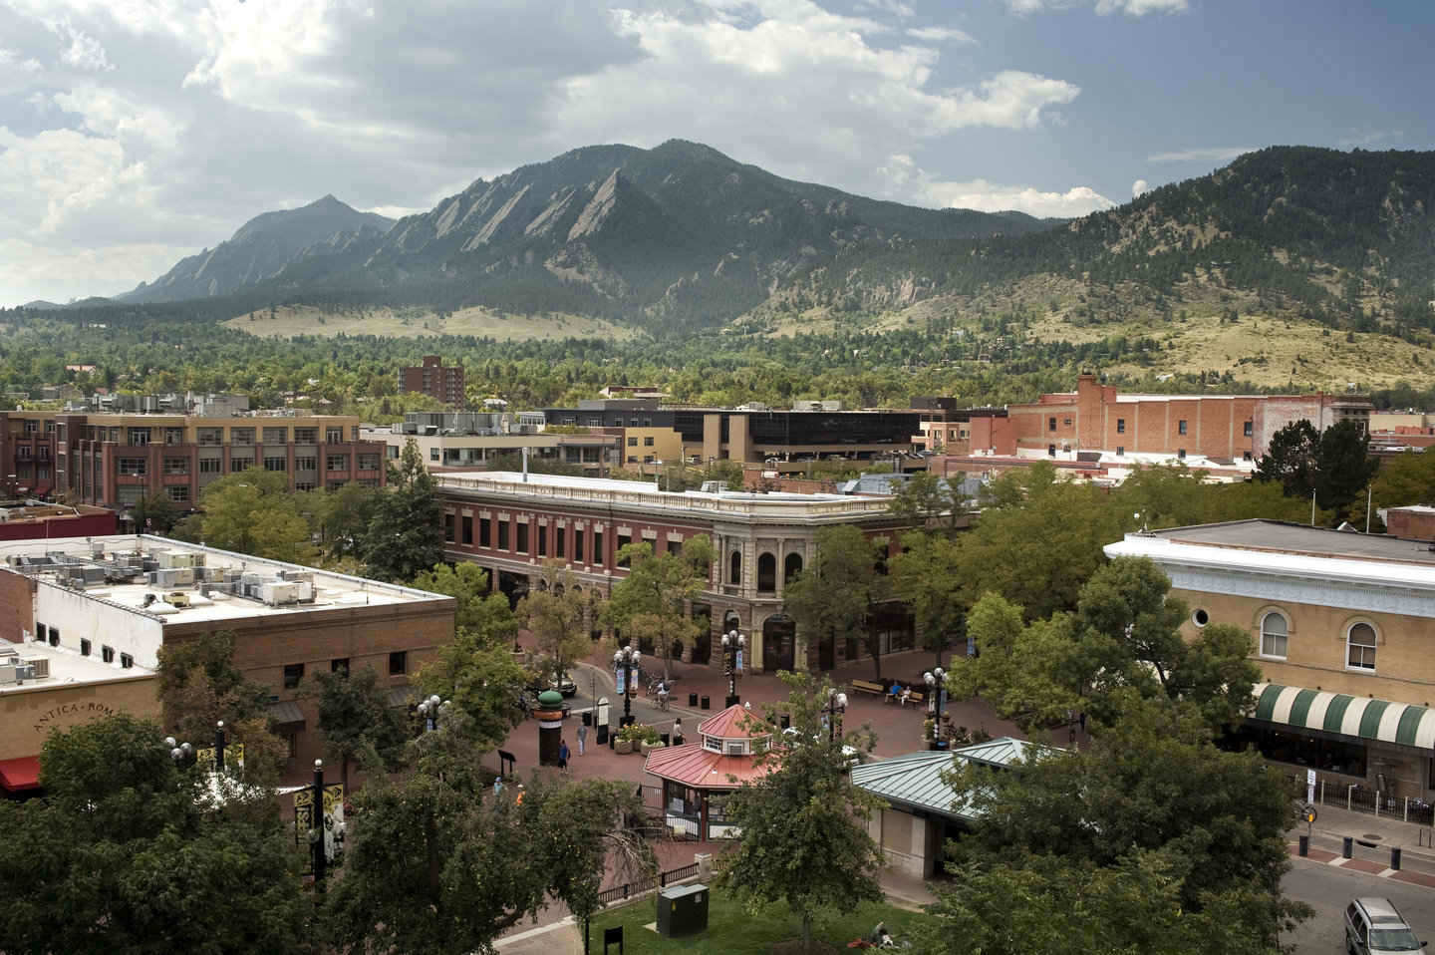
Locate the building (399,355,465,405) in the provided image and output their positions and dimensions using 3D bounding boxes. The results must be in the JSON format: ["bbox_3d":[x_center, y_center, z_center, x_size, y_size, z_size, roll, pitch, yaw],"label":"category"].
[{"bbox_3d":[-128.331,-37.181,625.900,23.000,34.000,20.500,-2,4,-43],"label":"building"}]

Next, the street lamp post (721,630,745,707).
[{"bbox_3d":[0.984,11.615,85.293,1.450,4.650,1.450,-2,4,-43],"label":"street lamp post"}]

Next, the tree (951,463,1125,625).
[{"bbox_3d":[24.436,6.355,106.441,12.600,15.200,11.500,1,3,13],"label":"tree"}]

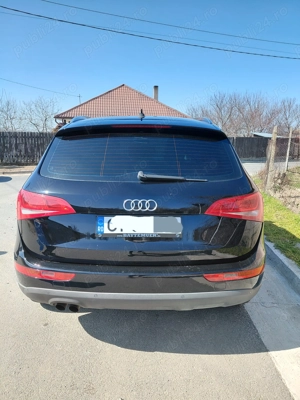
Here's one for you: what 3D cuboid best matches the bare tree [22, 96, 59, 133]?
[{"bbox_3d":[-6.919,-4.894,18.375,2.400,3.200,2.300,0,15,0],"label":"bare tree"}]

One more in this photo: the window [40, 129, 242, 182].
[{"bbox_3d":[-0.057,-0.293,1.949,1.370,0.420,0.120,1,-18,0],"label":"window"}]

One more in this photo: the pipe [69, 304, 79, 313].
[{"bbox_3d":[-0.501,0.705,1.955,0.075,0.070,0.130,0,15,0],"label":"pipe"}]

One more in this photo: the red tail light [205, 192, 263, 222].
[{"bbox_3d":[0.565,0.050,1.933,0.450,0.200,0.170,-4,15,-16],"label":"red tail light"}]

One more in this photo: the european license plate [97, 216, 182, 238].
[{"bbox_3d":[-0.061,0.171,1.800,0.525,0.125,0.020,0,15,0],"label":"european license plate"}]

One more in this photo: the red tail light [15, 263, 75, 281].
[{"bbox_3d":[-0.695,0.475,1.911,0.460,0.078,0.130,4,15,14],"label":"red tail light"}]

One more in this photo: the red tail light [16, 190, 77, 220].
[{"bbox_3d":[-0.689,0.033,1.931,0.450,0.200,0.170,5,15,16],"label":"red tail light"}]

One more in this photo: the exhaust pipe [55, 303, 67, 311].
[{"bbox_3d":[-0.592,0.699,1.969,0.075,0.070,0.130,0,15,0],"label":"exhaust pipe"}]

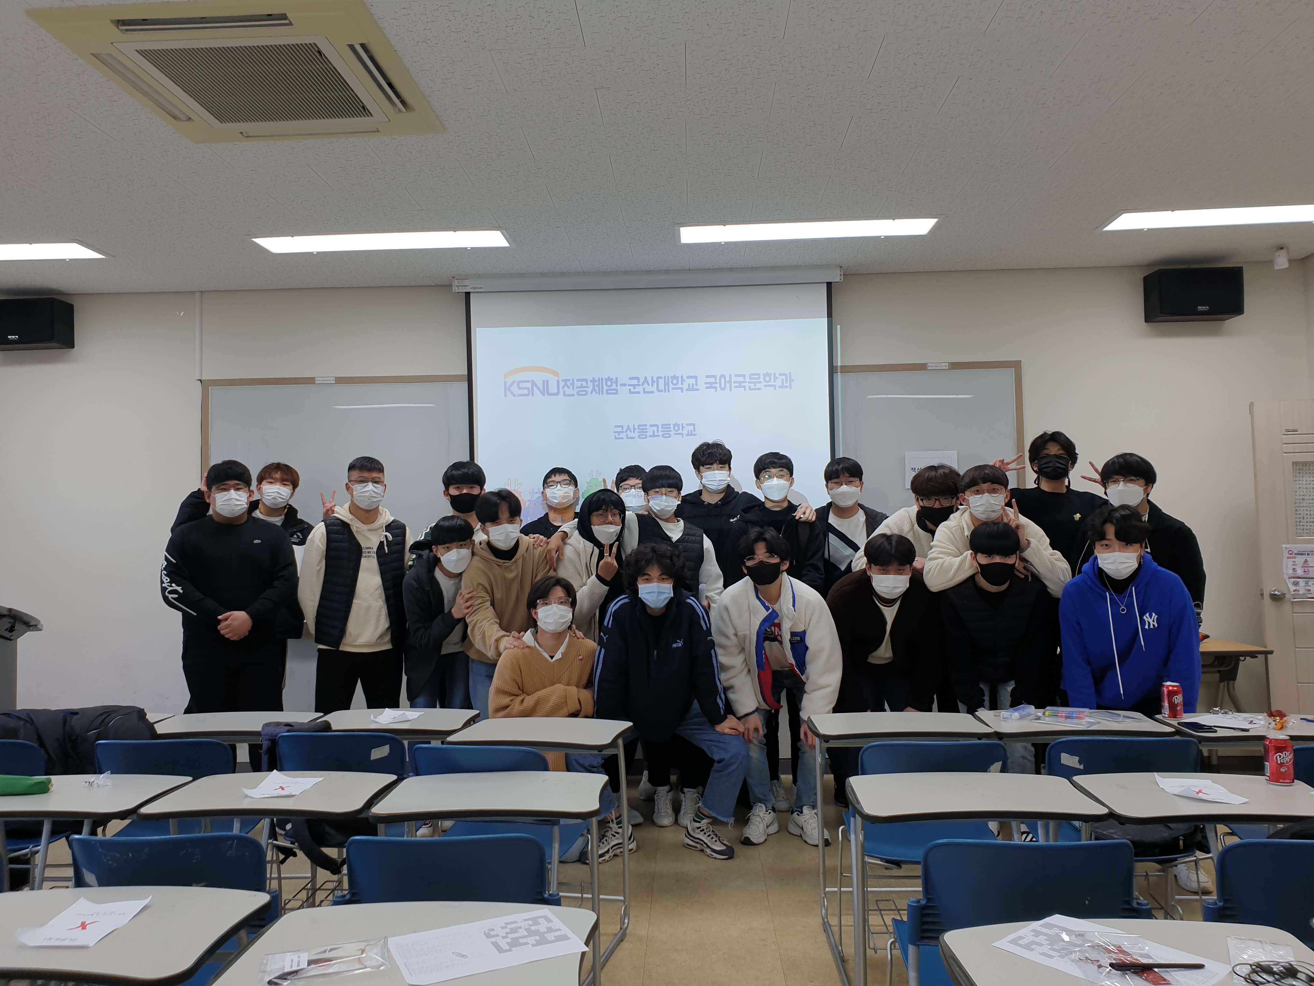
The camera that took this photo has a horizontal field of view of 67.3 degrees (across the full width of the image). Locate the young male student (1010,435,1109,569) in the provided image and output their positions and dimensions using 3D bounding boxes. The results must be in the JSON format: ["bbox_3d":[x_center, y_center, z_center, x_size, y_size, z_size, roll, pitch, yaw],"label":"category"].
[{"bbox_3d":[1.995,0.620,4.889,0.510,1.861,0.340,-2,-2,14],"label":"young male student"}]

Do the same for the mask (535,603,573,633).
[{"bbox_3d":[-0.442,0.539,4.252,0.155,0.122,0.080,-1,-2,-8],"label":"mask"}]

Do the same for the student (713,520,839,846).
[{"bbox_3d":[0.548,0.862,4.559,0.570,1.417,0.680,-1,-2,5],"label":"student"}]

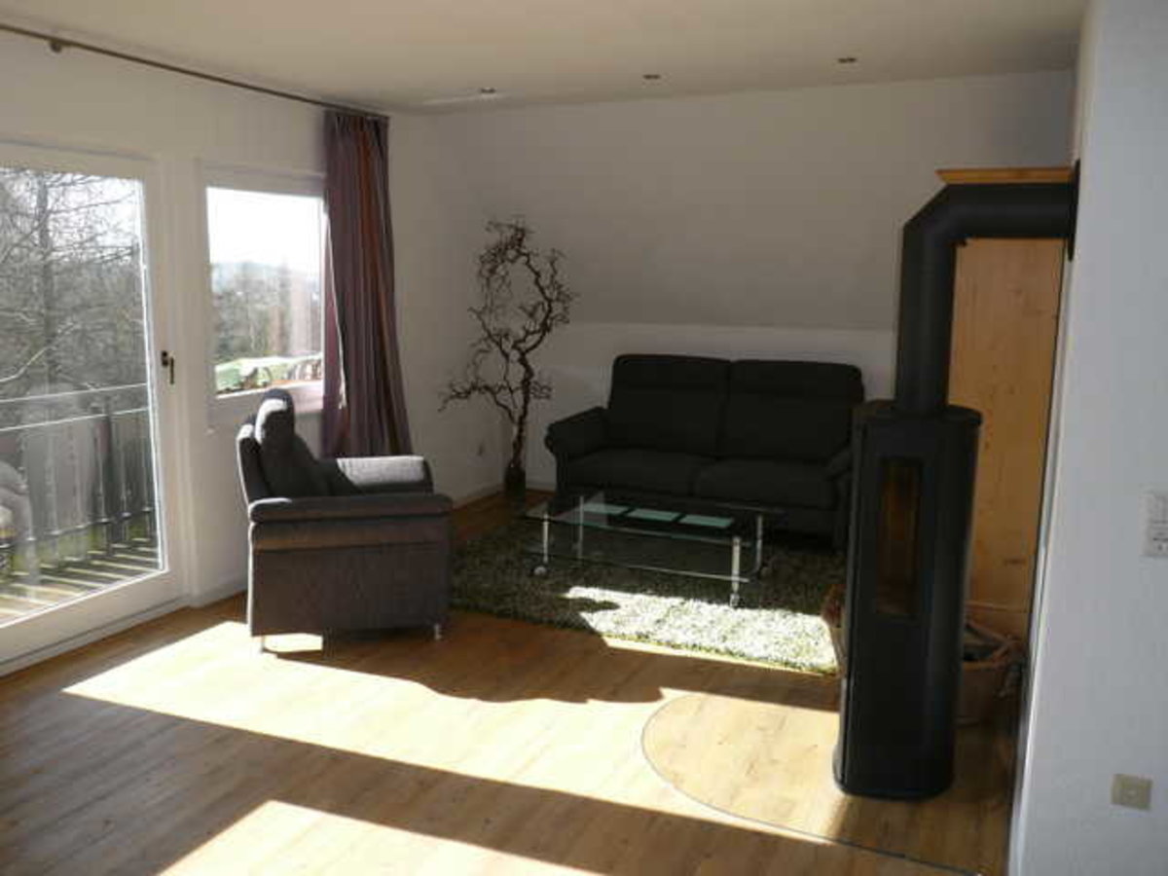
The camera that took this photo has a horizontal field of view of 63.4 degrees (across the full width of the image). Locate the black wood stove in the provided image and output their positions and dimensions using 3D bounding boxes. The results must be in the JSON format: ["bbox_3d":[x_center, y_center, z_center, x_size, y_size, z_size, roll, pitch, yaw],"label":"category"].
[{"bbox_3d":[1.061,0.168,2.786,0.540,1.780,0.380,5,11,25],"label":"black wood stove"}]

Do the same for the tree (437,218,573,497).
[{"bbox_3d":[-0.442,-0.450,6.106,0.760,1.860,0.620,5,11,25],"label":"tree"}]

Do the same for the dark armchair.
[{"bbox_3d":[-1.064,0.291,4.217,0.900,1.030,0.870,-2,10,-11],"label":"dark armchair"}]

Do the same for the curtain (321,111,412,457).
[{"bbox_3d":[-1.206,-0.559,5.177,0.150,2.360,0.780,5,11,25],"label":"curtain"}]

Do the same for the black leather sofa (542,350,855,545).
[{"bbox_3d":[0.759,0.054,5.689,1.930,1.020,0.860,5,11,25],"label":"black leather sofa"}]

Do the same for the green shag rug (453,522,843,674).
[{"bbox_3d":[0.433,0.696,4.836,2.380,0.040,1.720,5,11,25],"label":"green shag rug"}]

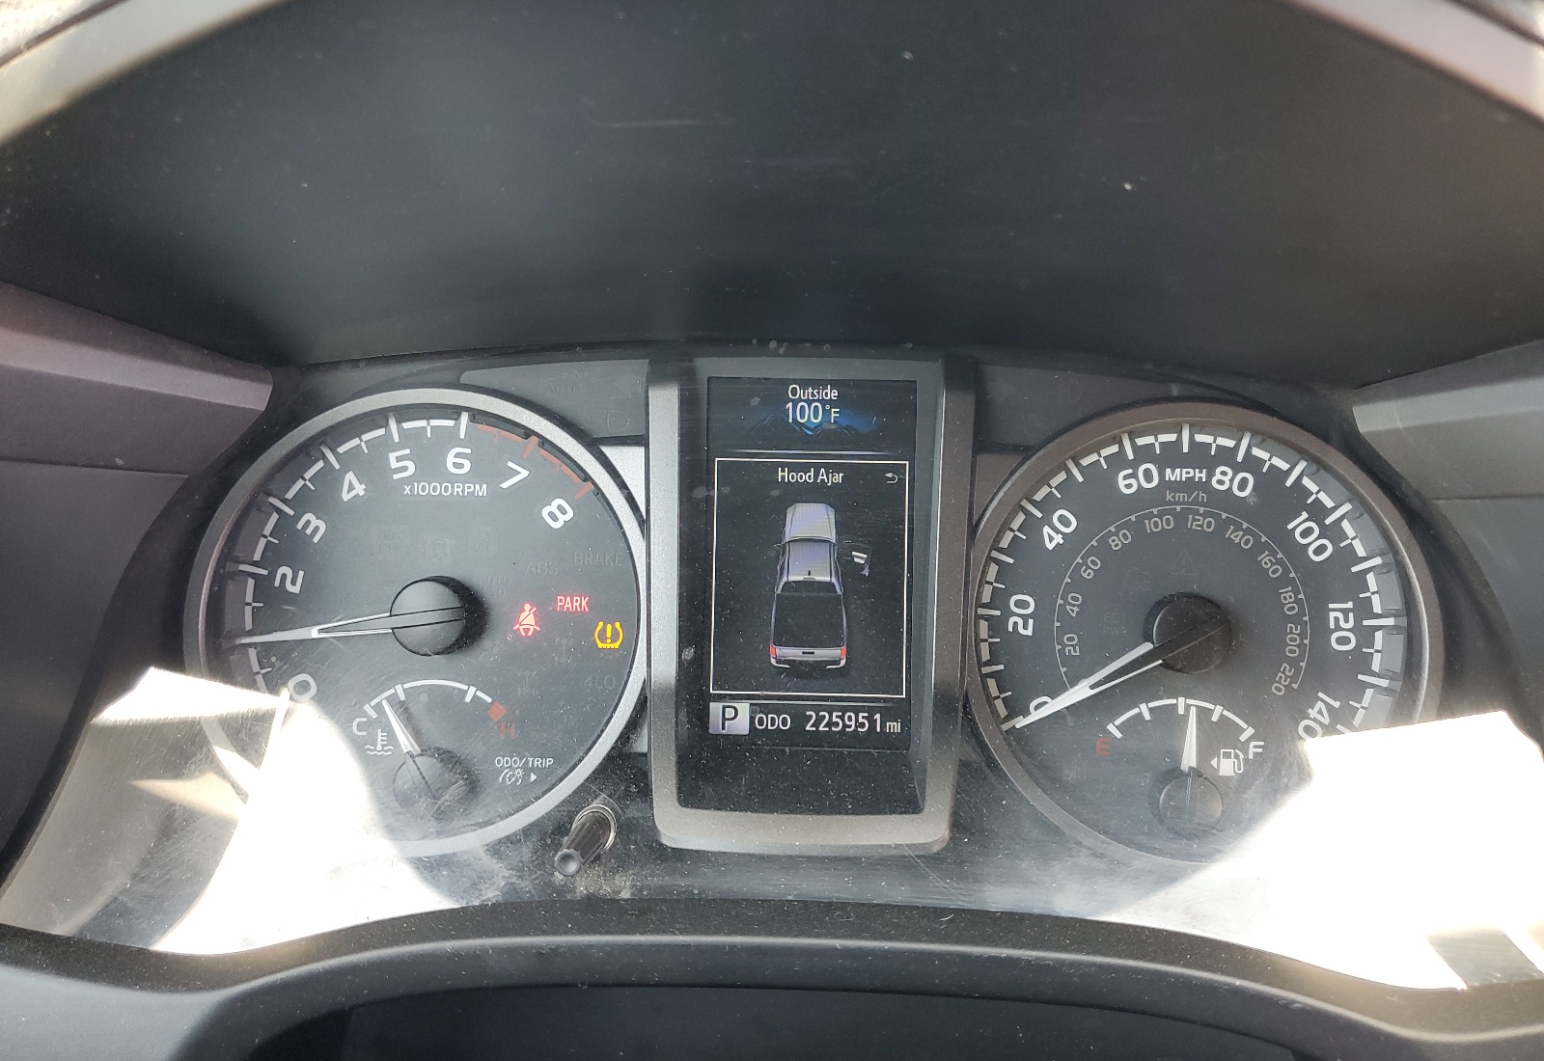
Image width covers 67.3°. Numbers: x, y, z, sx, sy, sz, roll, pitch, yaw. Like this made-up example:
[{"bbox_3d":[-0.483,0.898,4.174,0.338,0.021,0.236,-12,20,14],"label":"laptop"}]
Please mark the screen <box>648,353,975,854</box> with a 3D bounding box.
[{"bbox_3d":[0.009,0.018,0.286,0.077,0.119,0.022,1,-2,1],"label":"screen"}]

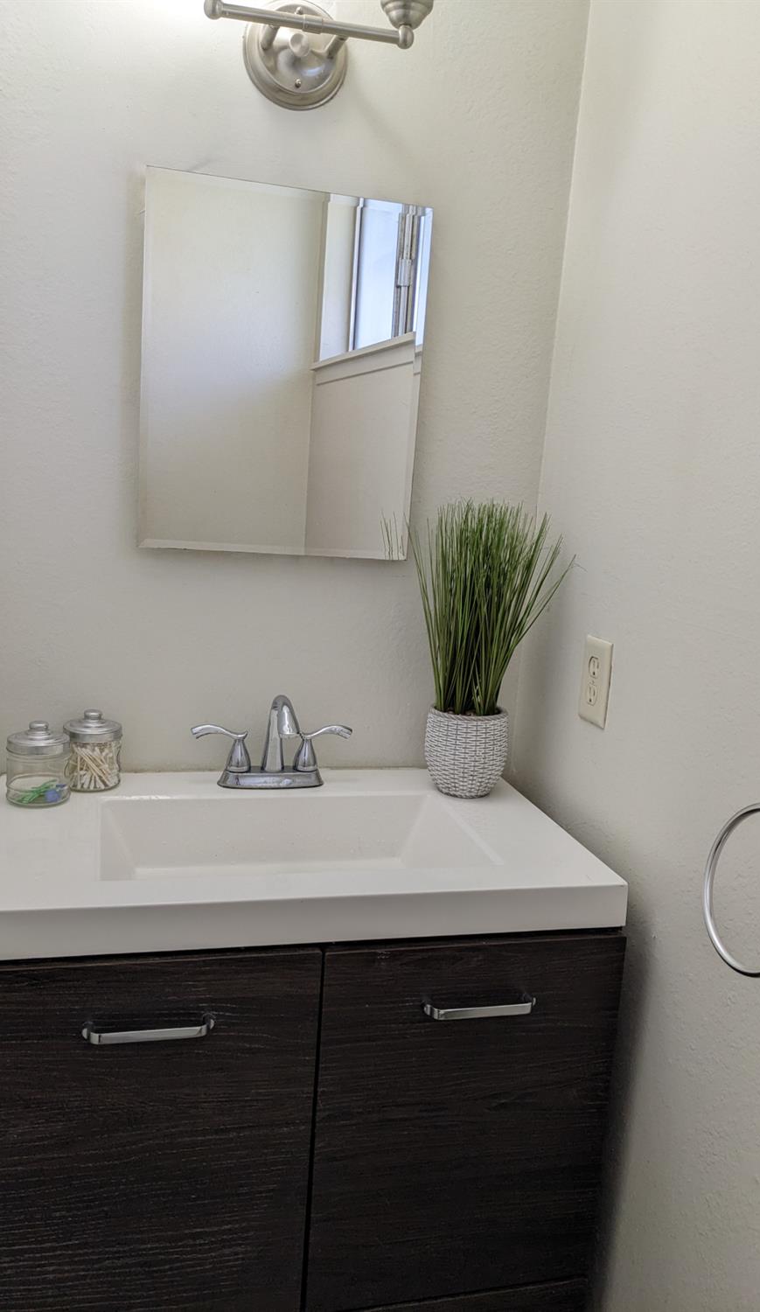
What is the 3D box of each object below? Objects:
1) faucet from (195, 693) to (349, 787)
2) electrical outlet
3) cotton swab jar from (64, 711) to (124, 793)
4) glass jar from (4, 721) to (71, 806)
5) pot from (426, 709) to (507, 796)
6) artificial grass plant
[{"bbox_3d":[-0.145,0.125,1.477,0.240,0.148,0.147,1,10,-15],"label":"faucet"},{"bbox_3d":[0.296,0.035,1.415,0.008,0.117,0.076,1,10,-15],"label":"electrical outlet"},{"bbox_3d":[-0.410,0.132,1.462,0.081,0.105,0.081,1,10,-15],"label":"cotton swab jar"},{"bbox_3d":[-0.464,0.141,1.393,0.083,0.104,0.083,1,10,-15],"label":"glass jar"},{"bbox_3d":[0.133,0.144,1.548,0.127,0.122,0.127,4,10,-1],"label":"pot"},{"bbox_3d":[0.152,-0.067,1.506,0.240,0.325,0.225,1,10,-15],"label":"artificial grass plant"}]

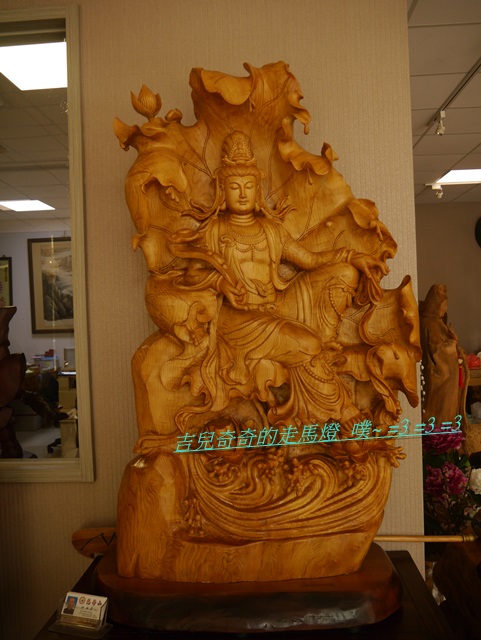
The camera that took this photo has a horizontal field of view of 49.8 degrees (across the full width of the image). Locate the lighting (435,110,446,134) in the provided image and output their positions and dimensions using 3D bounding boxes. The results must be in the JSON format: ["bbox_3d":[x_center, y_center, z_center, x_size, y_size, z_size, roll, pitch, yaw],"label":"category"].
[{"bbox_3d":[1.590,-1.571,4.120,0.105,0.185,0.100,-2,0,-41],"label":"lighting"}]

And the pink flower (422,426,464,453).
[{"bbox_3d":[0.721,0.428,1.850,0.160,0.105,0.150,-2,0,11],"label":"pink flower"}]

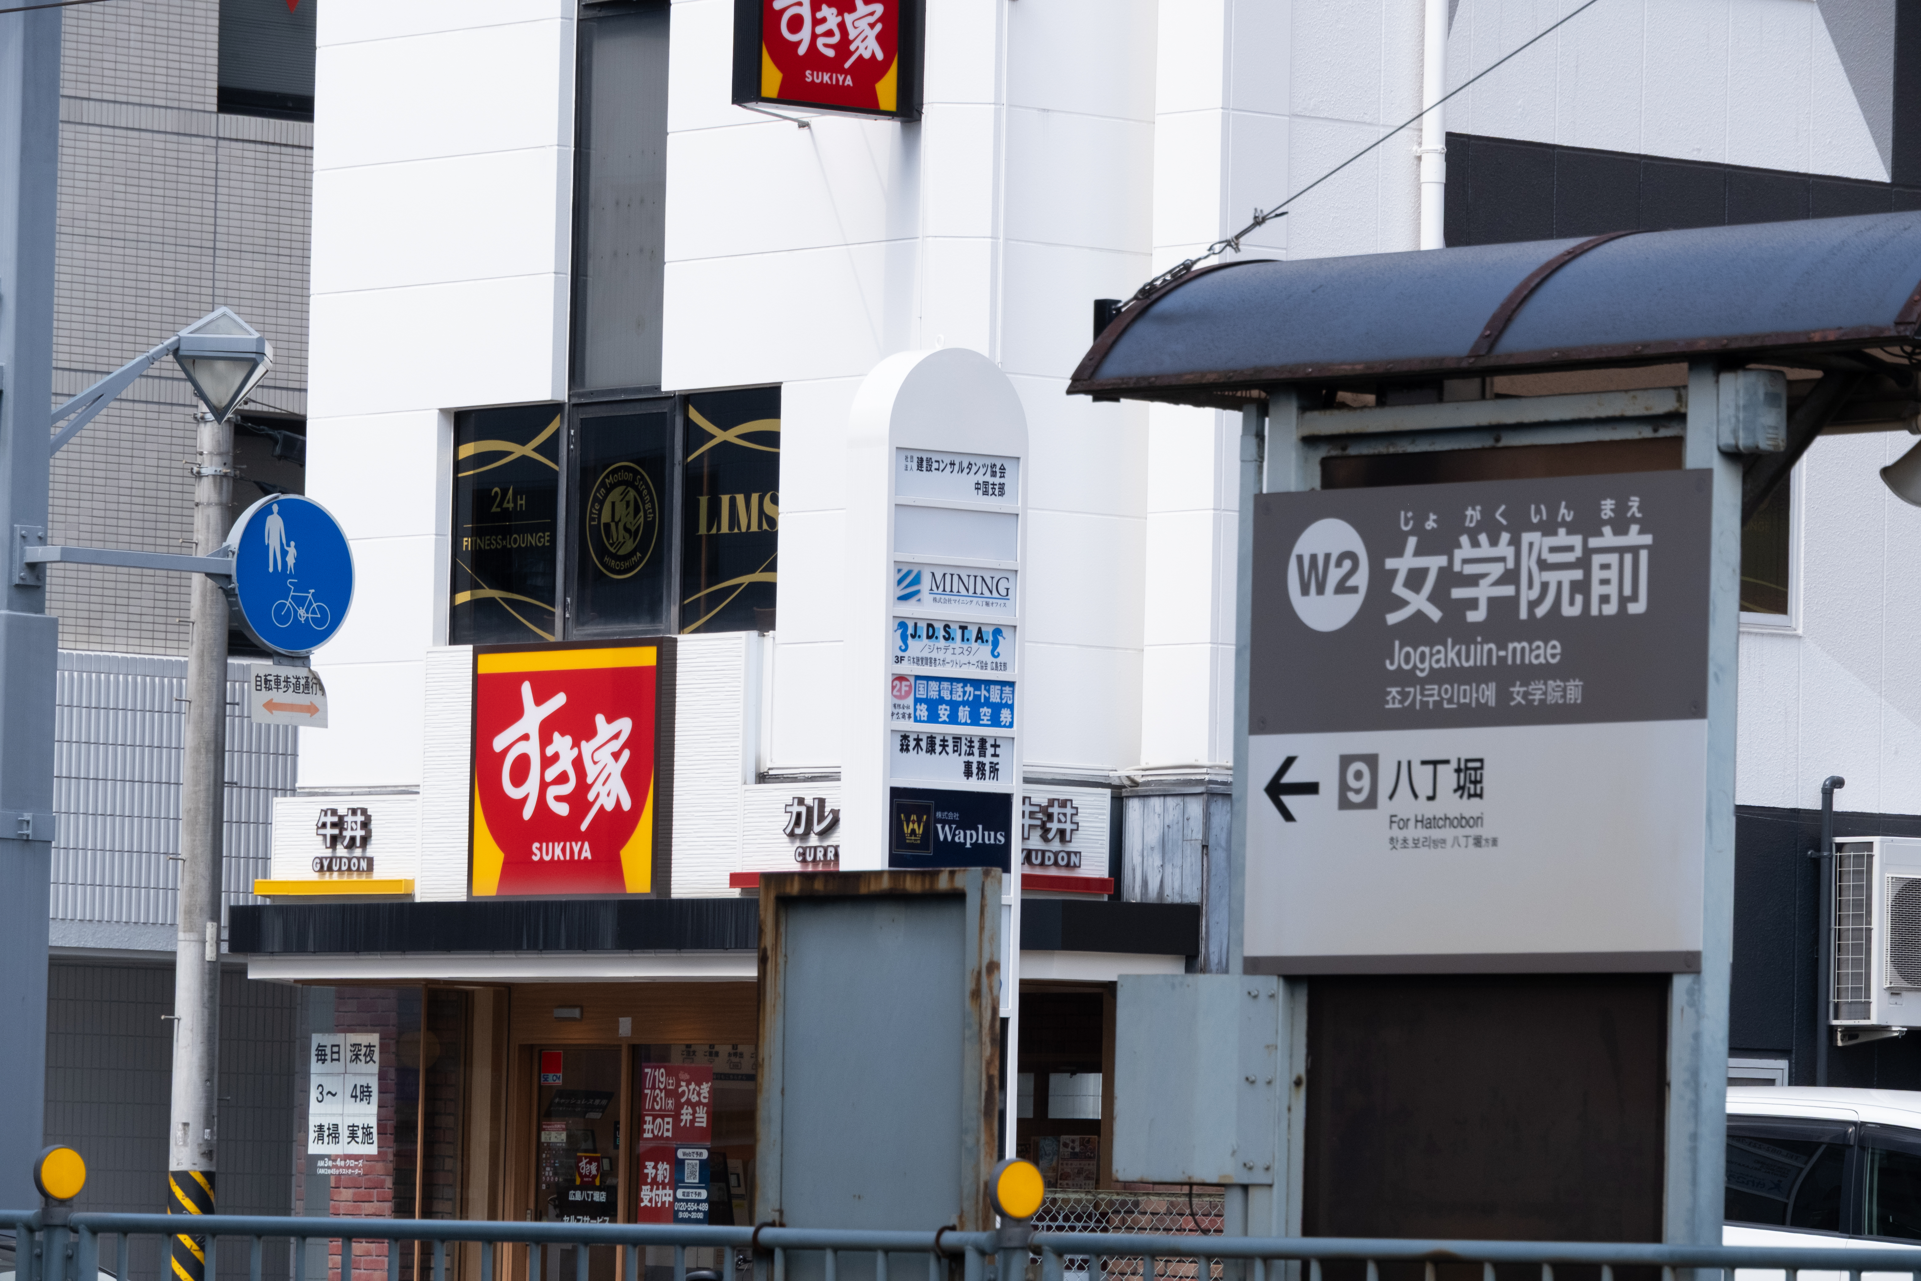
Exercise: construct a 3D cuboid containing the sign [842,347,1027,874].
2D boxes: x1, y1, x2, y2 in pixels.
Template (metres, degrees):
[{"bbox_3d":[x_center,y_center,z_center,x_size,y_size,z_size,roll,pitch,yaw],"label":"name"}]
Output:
[{"bbox_3d":[-0.168,1.286,43.765,0.780,5.100,0.280,4,-4,-40],"label":"sign"}]

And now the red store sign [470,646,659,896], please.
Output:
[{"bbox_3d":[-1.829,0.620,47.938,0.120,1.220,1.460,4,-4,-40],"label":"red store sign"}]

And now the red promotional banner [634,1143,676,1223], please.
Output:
[{"bbox_3d":[-1.503,2.688,50.200,0.010,0.395,0.285,4,-4,-40],"label":"red promotional banner"}]

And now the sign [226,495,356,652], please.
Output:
[{"bbox_3d":[-2.561,-0.253,38.731,0.600,0.600,0.080,4,-4,-40],"label":"sign"}]

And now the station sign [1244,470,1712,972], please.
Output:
[{"bbox_3d":[0.910,0.143,17.810,0.030,0.870,1.150,4,-4,-40],"label":"station sign"}]

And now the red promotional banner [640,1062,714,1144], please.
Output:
[{"bbox_3d":[-1.408,2.297,50.200,0.010,0.395,0.570,4,-4,-40],"label":"red promotional banner"}]

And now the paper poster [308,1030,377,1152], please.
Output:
[{"bbox_3d":[-3.119,2.297,51.300,0.010,0.610,0.585,4,-4,-40],"label":"paper poster"}]

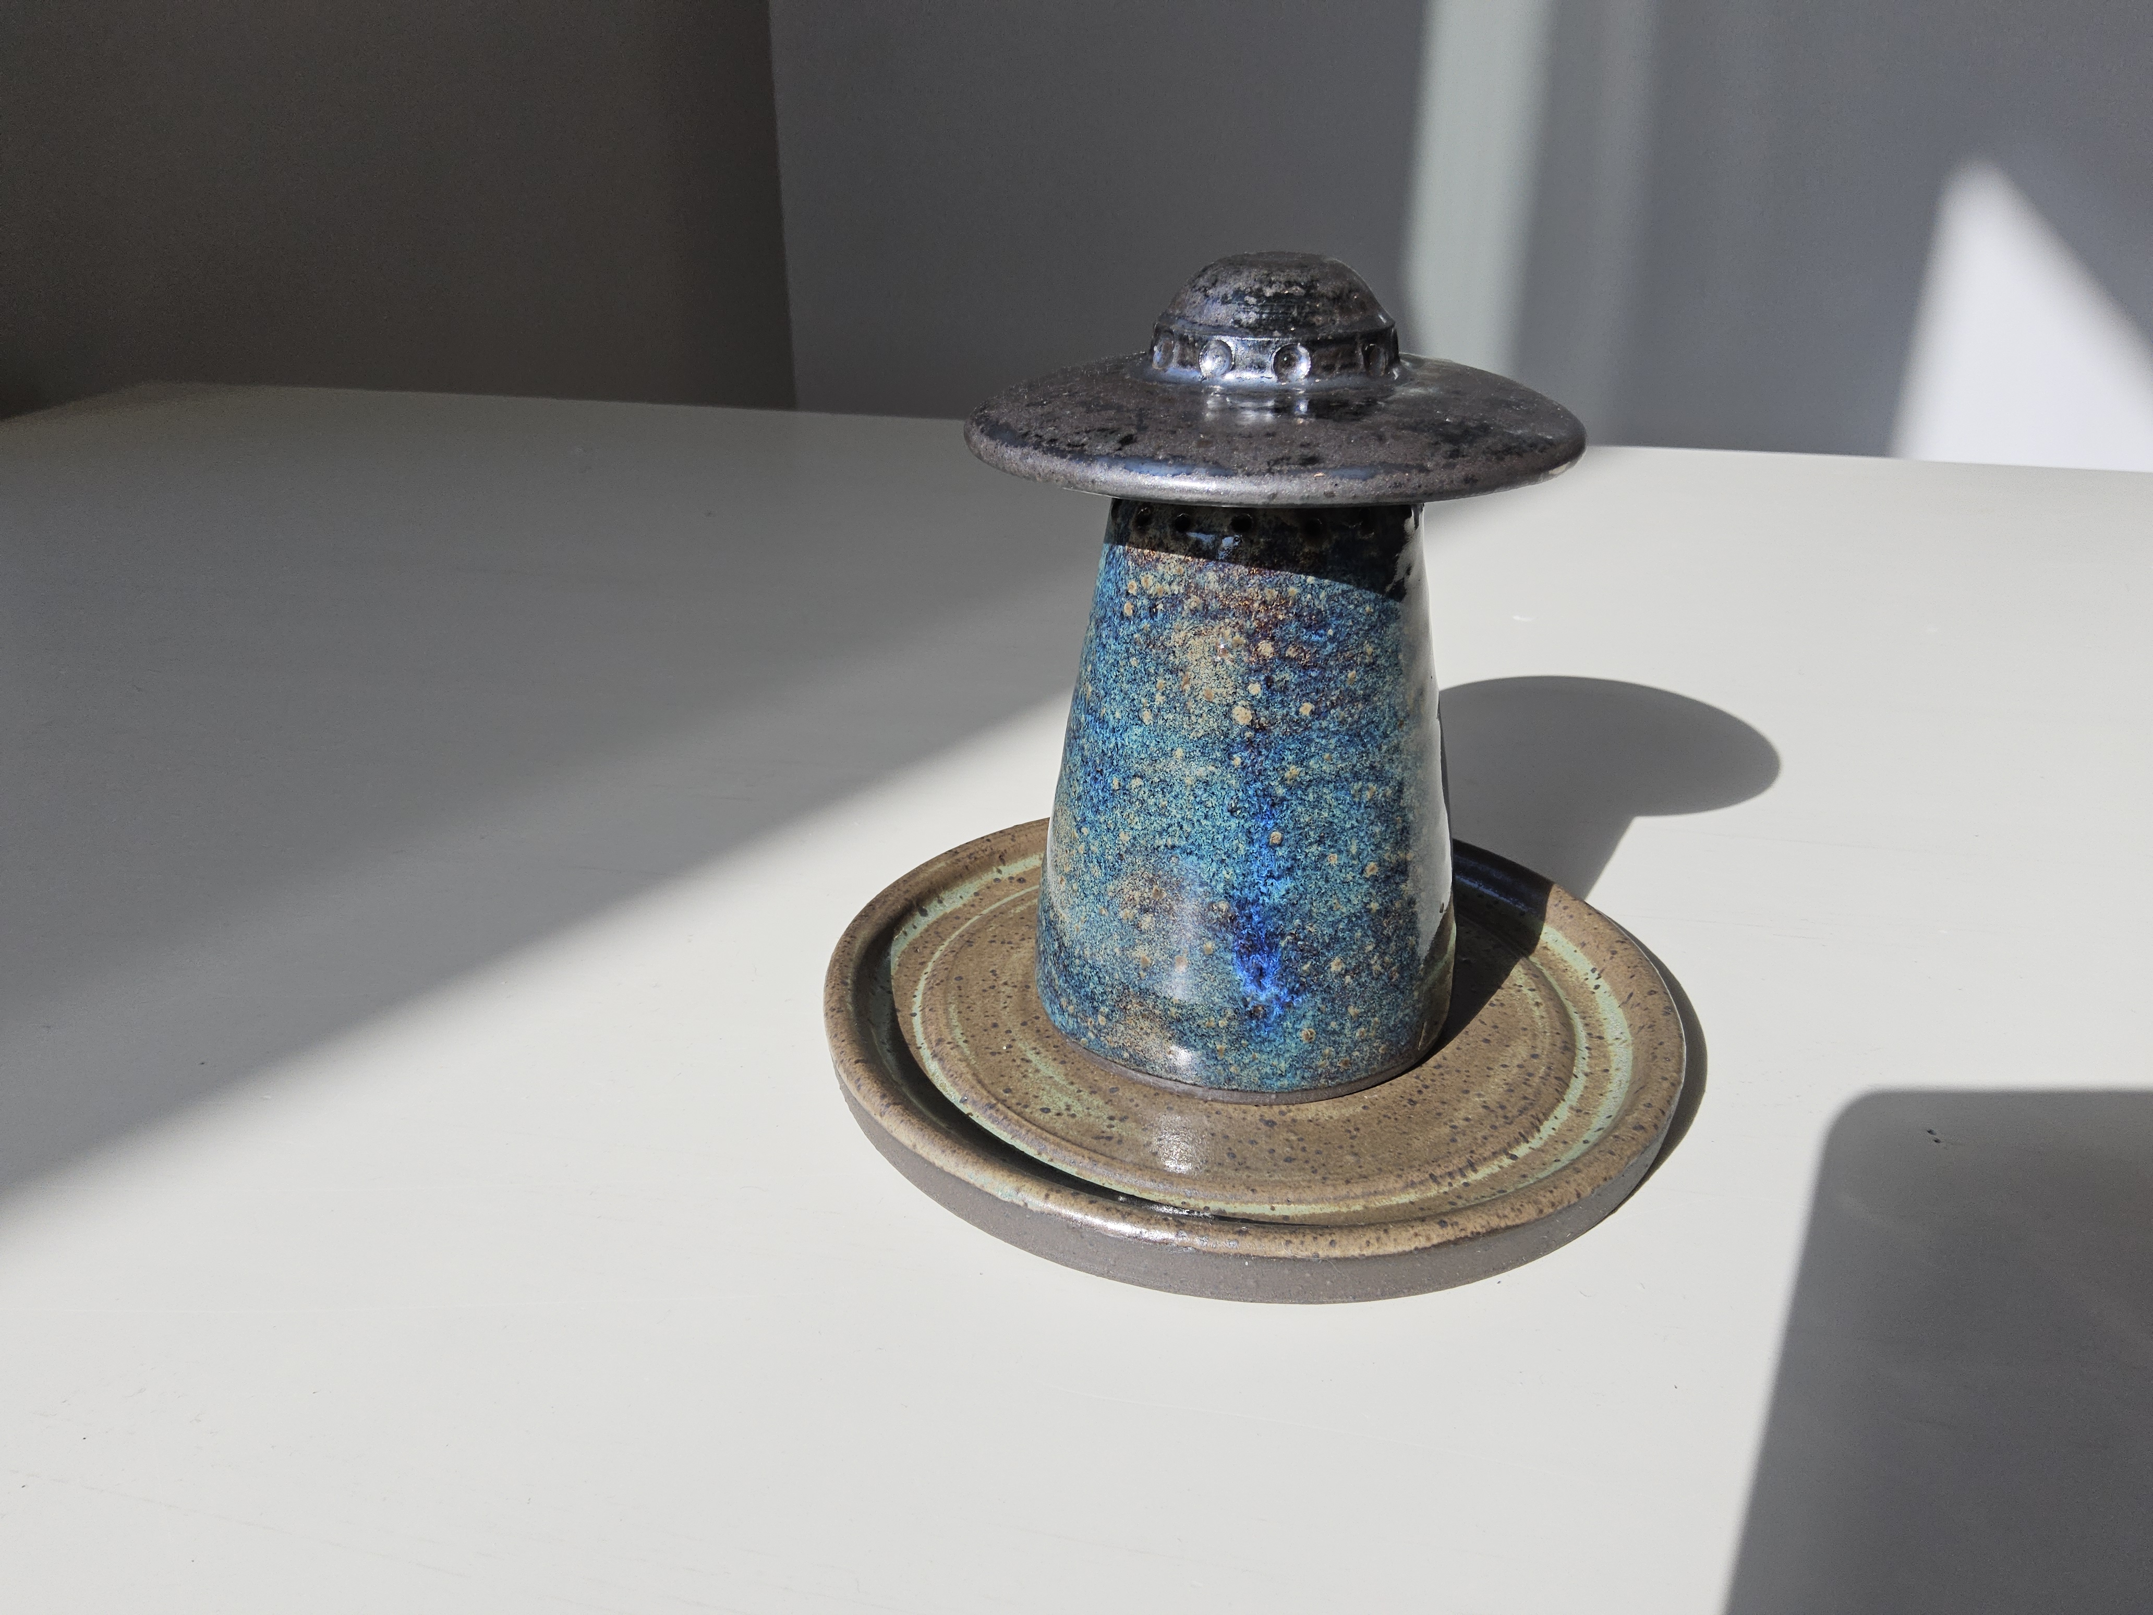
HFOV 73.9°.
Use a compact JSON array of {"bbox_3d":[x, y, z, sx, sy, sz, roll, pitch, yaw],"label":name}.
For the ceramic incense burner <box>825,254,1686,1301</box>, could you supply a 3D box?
[{"bbox_3d":[0.029,-0.020,0.231,0.148,0.128,0.148,3,25,7],"label":"ceramic incense burner"}]

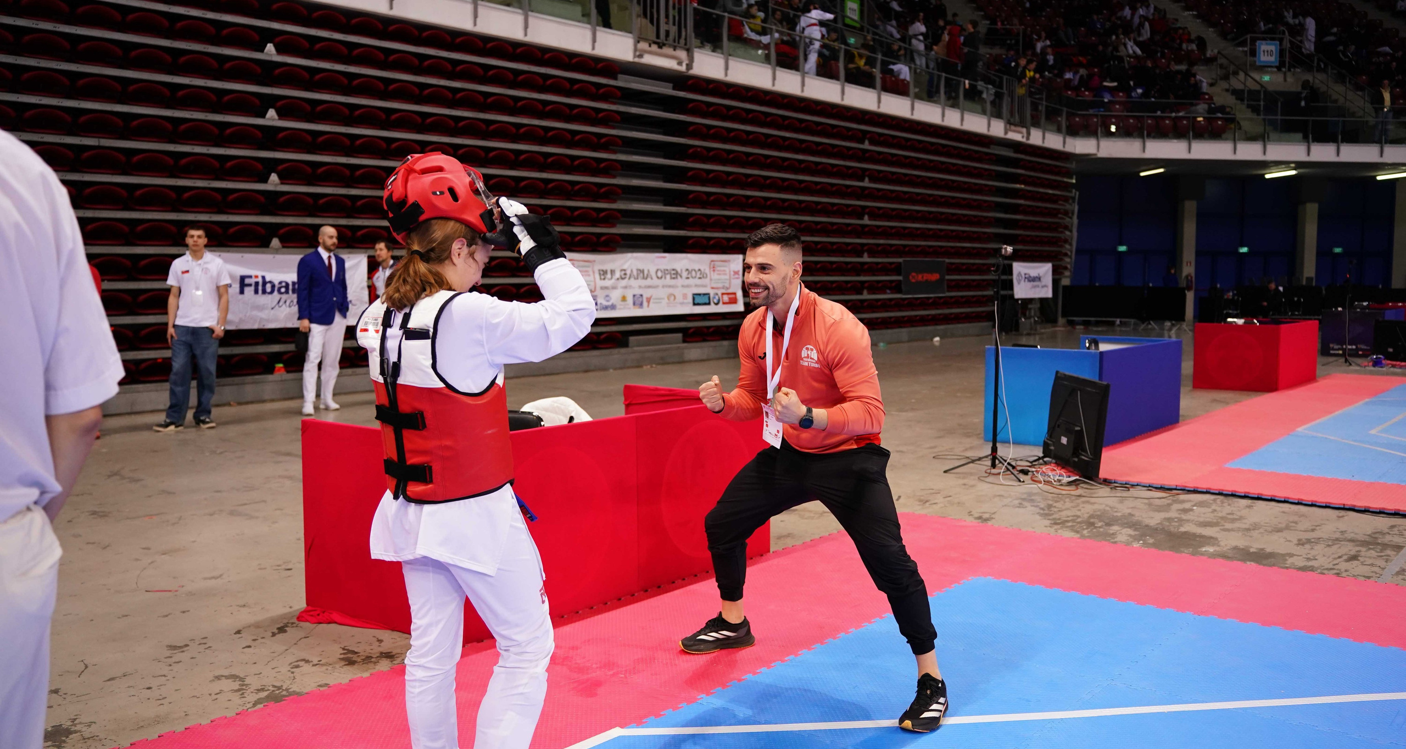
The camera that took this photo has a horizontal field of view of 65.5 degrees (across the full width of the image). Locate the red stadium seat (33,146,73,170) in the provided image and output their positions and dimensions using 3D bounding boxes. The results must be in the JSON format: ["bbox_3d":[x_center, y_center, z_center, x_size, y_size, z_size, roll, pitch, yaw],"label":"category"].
[{"bbox_3d":[-6.331,-2.093,10.611,0.390,0.280,0.470,4,7,40],"label":"red stadium seat"}]

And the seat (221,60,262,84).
[{"bbox_3d":[-5.110,-3.345,12.098,0.320,0.270,0.440,4,7,42],"label":"seat"}]

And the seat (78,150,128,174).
[{"bbox_3d":[-6.031,-2.130,10.967,0.390,0.280,0.470,4,7,40],"label":"seat"}]

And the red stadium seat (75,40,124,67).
[{"bbox_3d":[-5.960,-3.168,10.801,0.280,0.270,0.445,3,6,44],"label":"red stadium seat"}]

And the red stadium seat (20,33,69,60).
[{"bbox_3d":[-6.287,-3.131,10.460,0.280,0.270,0.445,3,6,44],"label":"red stadium seat"}]

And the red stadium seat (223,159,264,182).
[{"bbox_3d":[-5.084,-2.258,12.093,0.390,0.280,0.470,4,7,40],"label":"red stadium seat"}]

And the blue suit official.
[{"bbox_3d":[-3.785,-0.555,10.922,0.340,1.840,0.510,3,6,44],"label":"blue suit official"}]

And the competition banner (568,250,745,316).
[{"bbox_3d":[-0.692,-1.365,16.671,0.050,0.970,4.080,4,7,42],"label":"competition banner"}]

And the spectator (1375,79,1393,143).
[{"bbox_3d":[18.373,-7.083,29.500,0.500,1.770,0.360,-1,5,6],"label":"spectator"}]

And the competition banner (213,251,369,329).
[{"bbox_3d":[-4.598,-0.917,12.035,0.030,0.818,2.003,3,6,44],"label":"competition banner"}]

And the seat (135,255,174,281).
[{"bbox_3d":[-5.792,-1.123,11.532,0.320,0.270,0.440,4,7,42],"label":"seat"}]

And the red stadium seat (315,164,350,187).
[{"bbox_3d":[-4.276,-2.293,12.624,0.280,0.270,0.445,3,6,44],"label":"red stadium seat"}]

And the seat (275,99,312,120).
[{"bbox_3d":[-4.703,-3.034,12.570,0.320,0.270,0.440,4,7,42],"label":"seat"}]

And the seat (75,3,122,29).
[{"bbox_3d":[-6.007,-3.560,10.863,0.390,0.280,0.470,4,7,40],"label":"seat"}]

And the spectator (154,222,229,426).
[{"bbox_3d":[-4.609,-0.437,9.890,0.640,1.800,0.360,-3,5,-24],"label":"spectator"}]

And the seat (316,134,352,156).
[{"bbox_3d":[-4.267,-2.642,12.612,0.280,0.270,0.445,3,6,44],"label":"seat"}]

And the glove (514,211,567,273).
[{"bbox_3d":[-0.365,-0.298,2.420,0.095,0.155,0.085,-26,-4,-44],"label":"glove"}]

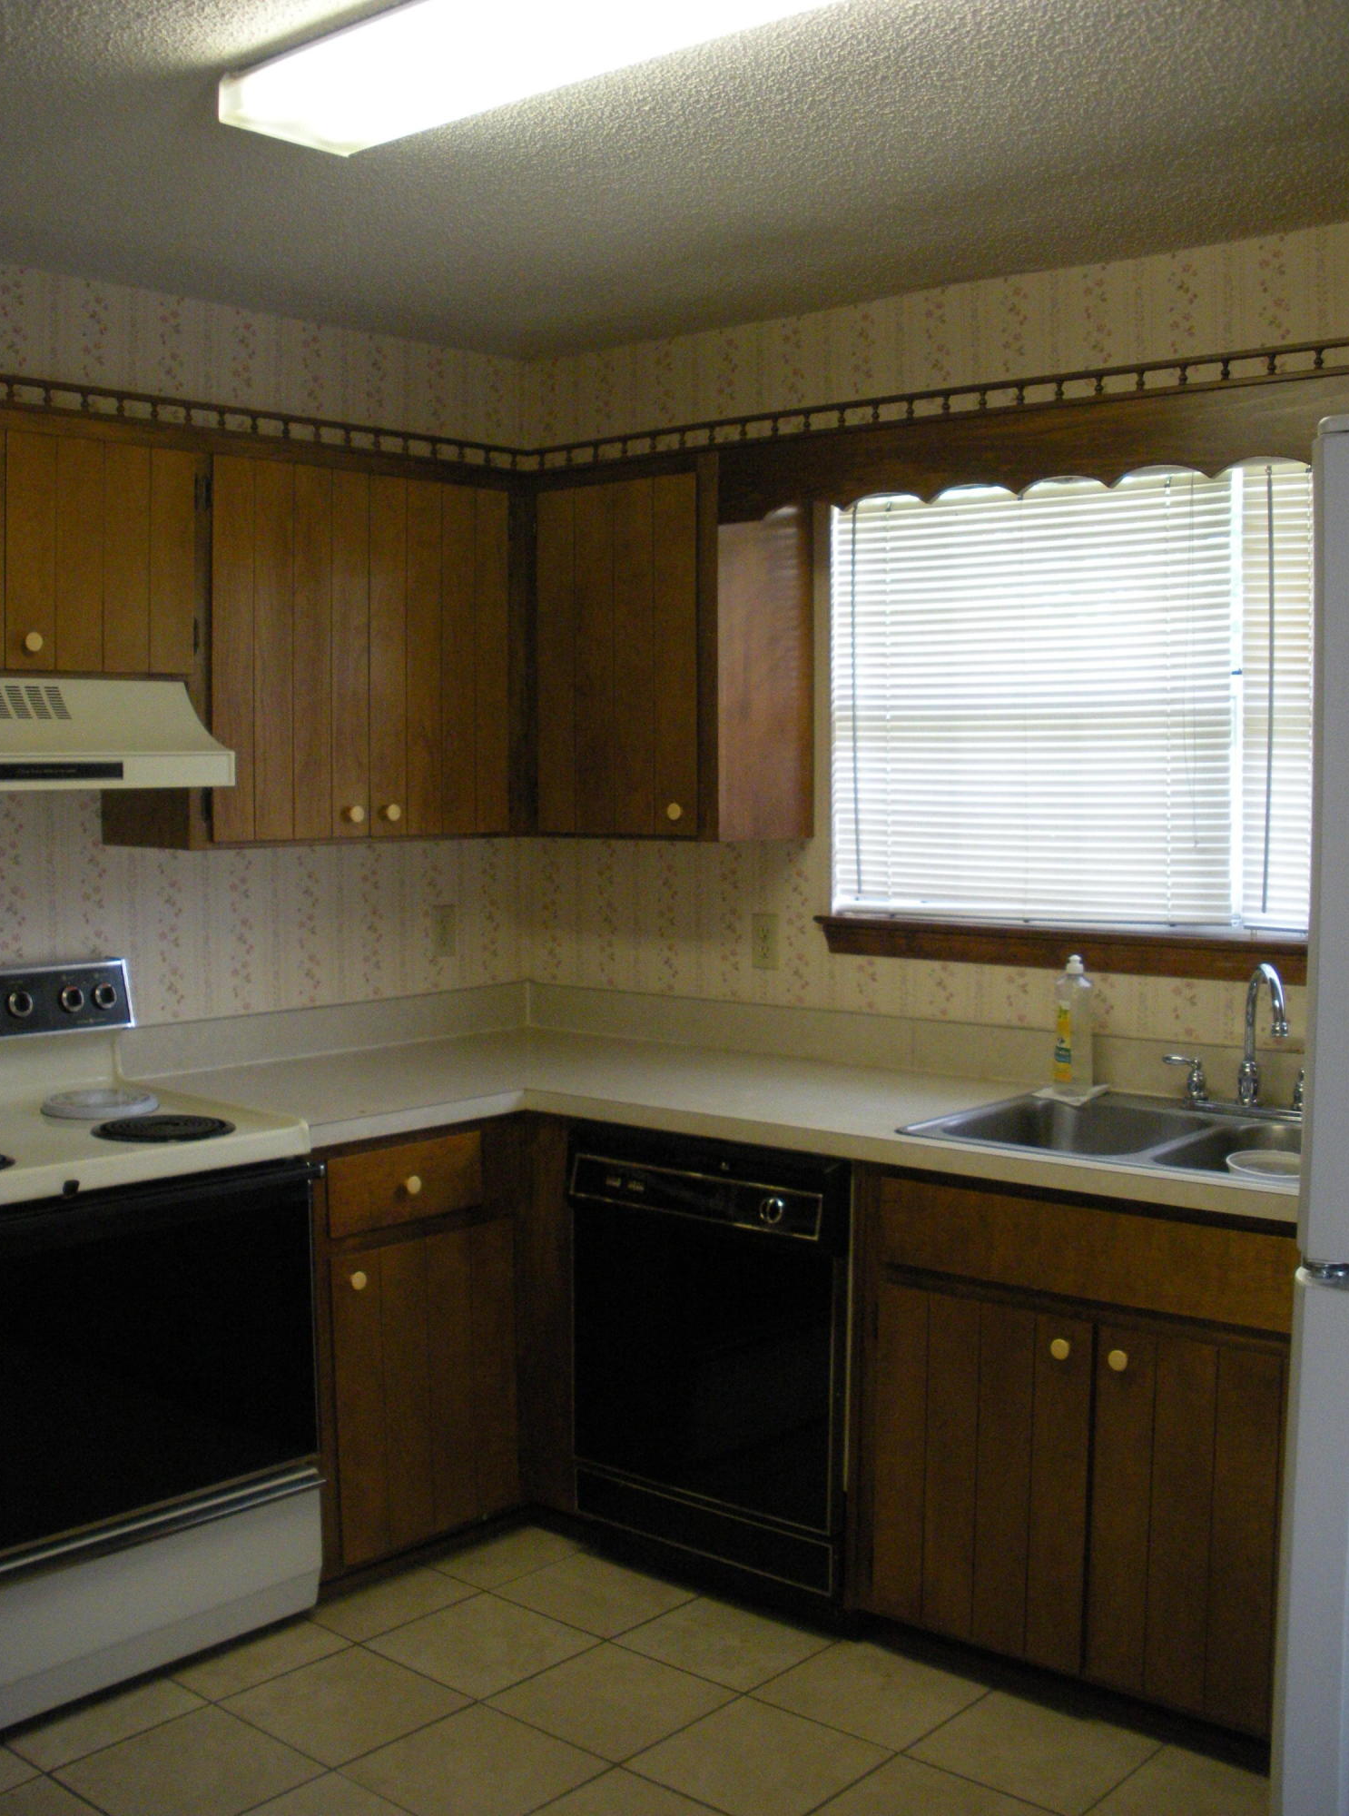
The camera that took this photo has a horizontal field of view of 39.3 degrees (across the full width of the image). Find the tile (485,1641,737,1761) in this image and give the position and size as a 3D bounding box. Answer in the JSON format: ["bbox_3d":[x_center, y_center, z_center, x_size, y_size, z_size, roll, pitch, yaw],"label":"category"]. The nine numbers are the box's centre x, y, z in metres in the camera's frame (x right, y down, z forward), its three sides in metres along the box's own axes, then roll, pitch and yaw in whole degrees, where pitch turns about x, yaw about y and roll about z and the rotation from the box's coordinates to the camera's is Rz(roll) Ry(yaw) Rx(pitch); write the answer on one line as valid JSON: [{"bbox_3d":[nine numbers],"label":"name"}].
[{"bbox_3d":[-0.102,1.296,3.082,0.303,0.012,0.303,3,5,40],"label":"tile"}]

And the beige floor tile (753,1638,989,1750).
[{"bbox_3d":[0.329,1.312,3.150,0.304,0.010,0.262,3,6,40],"label":"beige floor tile"}]

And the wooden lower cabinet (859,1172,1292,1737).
[{"bbox_3d":[0.824,0.802,3.110,0.851,0.777,0.622,3,5,40],"label":"wooden lower cabinet"}]

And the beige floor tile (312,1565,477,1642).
[{"bbox_3d":[-0.519,1.271,3.441,0.185,0.012,0.289,3,5,40],"label":"beige floor tile"}]

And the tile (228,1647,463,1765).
[{"bbox_3d":[-0.534,1.314,3.103,0.304,0.010,0.304,3,6,40],"label":"tile"}]

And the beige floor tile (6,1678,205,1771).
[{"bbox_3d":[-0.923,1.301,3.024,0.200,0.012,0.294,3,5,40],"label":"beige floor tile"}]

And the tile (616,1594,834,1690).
[{"bbox_3d":[0.080,1.281,3.286,0.301,0.012,0.250,3,5,40],"label":"tile"}]

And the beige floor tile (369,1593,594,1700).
[{"bbox_3d":[-0.334,1.282,3.280,0.303,0.012,0.303,3,5,40],"label":"beige floor tile"}]

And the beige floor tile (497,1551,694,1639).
[{"bbox_3d":[-0.147,1.294,3.547,0.304,0.010,0.262,3,6,40],"label":"beige floor tile"}]

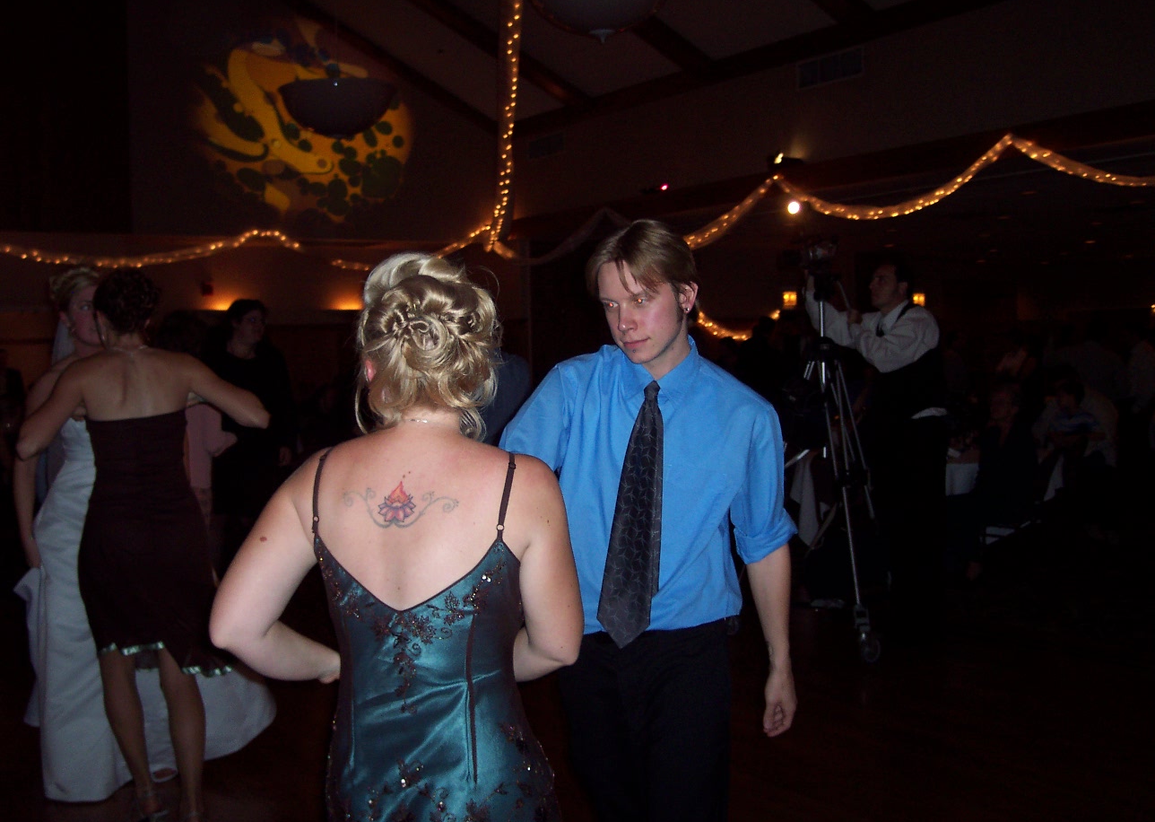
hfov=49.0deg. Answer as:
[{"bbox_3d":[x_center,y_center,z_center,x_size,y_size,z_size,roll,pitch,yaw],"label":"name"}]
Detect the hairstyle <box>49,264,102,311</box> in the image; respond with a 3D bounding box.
[{"bbox_3d":[-1.645,-0.394,4.183,0.180,0.170,0.210,-4,4,-37],"label":"hairstyle"}]

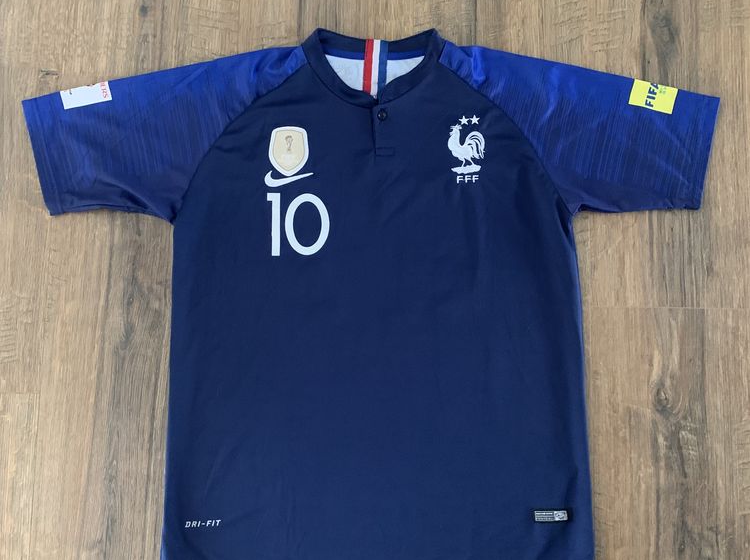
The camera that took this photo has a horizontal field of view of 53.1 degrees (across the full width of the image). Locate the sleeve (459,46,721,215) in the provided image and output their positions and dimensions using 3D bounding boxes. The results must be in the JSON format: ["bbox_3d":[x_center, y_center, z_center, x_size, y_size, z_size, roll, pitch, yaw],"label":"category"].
[{"bbox_3d":[0.263,-0.187,0.979,0.349,0.023,0.198,14,83,1],"label":"sleeve"}]

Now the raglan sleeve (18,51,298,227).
[{"bbox_3d":[-0.258,-0.176,0.969,0.364,0.023,0.198,-12,83,-2],"label":"raglan sleeve"}]

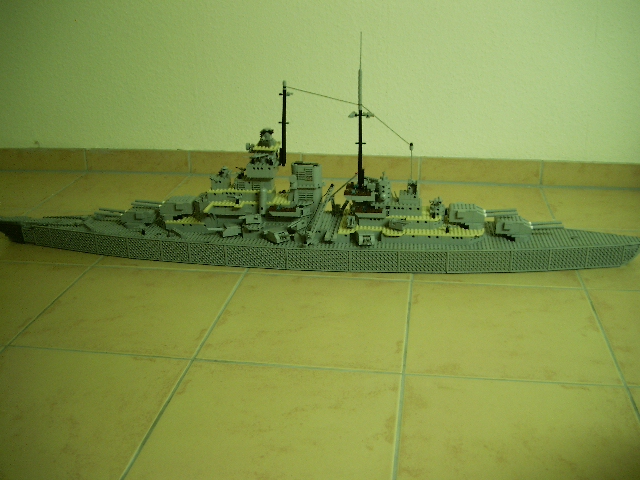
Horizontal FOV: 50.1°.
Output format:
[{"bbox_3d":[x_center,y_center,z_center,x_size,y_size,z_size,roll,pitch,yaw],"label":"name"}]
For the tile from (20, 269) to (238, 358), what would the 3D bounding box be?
[{"bbox_3d":[-0.337,0.126,1.271,0.328,0.009,0.328,2,22,8],"label":"tile"}]

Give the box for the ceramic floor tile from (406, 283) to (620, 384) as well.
[{"bbox_3d":[0.312,0.152,1.174,0.328,0.009,0.328,2,22,8],"label":"ceramic floor tile"}]

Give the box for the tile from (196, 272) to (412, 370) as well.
[{"bbox_3d":[-0.012,0.139,1.223,0.328,0.009,0.328,2,22,8],"label":"tile"}]

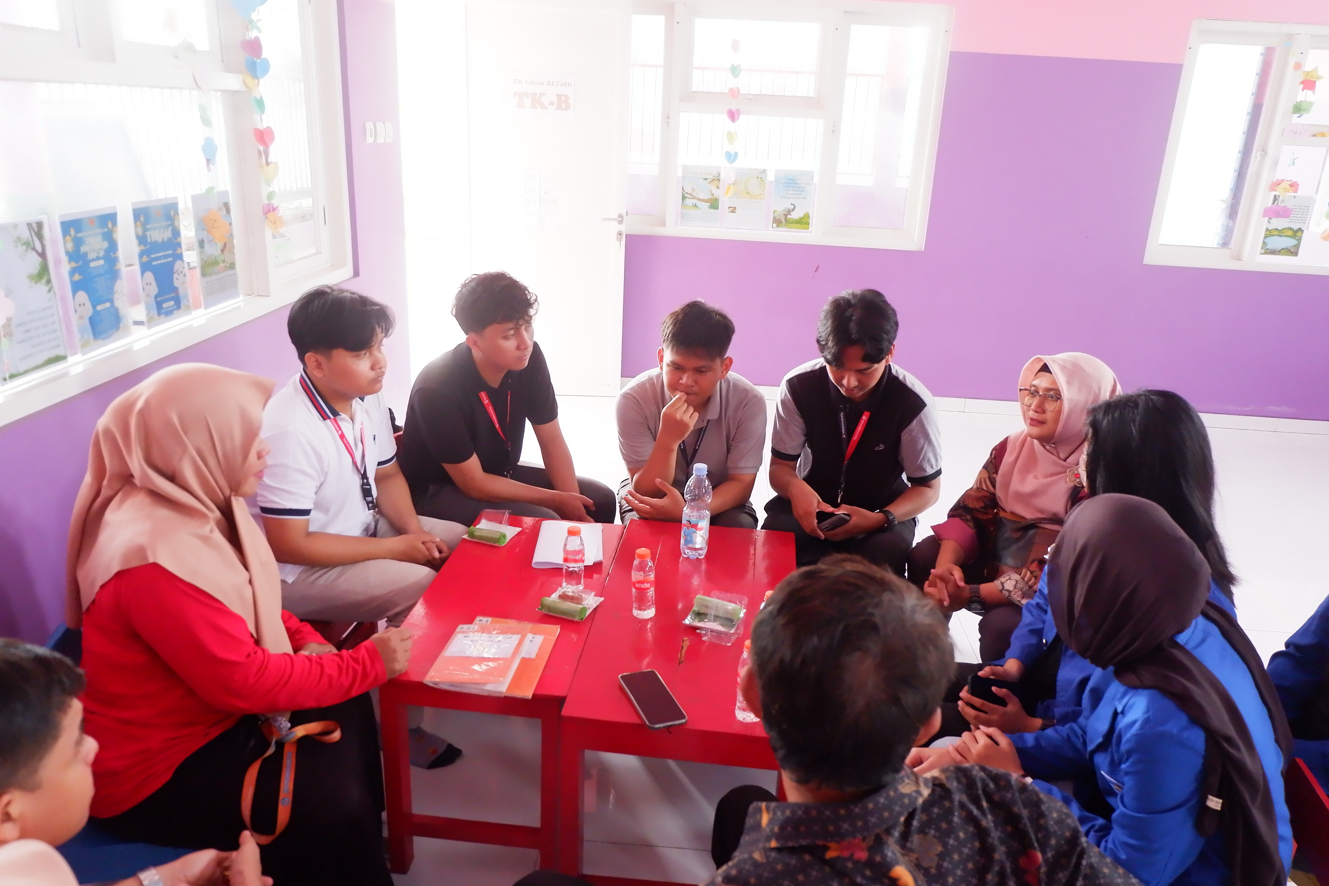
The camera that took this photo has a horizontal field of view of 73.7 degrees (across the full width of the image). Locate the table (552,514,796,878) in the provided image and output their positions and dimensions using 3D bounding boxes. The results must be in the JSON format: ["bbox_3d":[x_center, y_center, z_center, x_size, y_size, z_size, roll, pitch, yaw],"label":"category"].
[{"bbox_3d":[0.064,0.612,2.037,0.430,0.540,0.835,5,20,5],"label":"table"}]

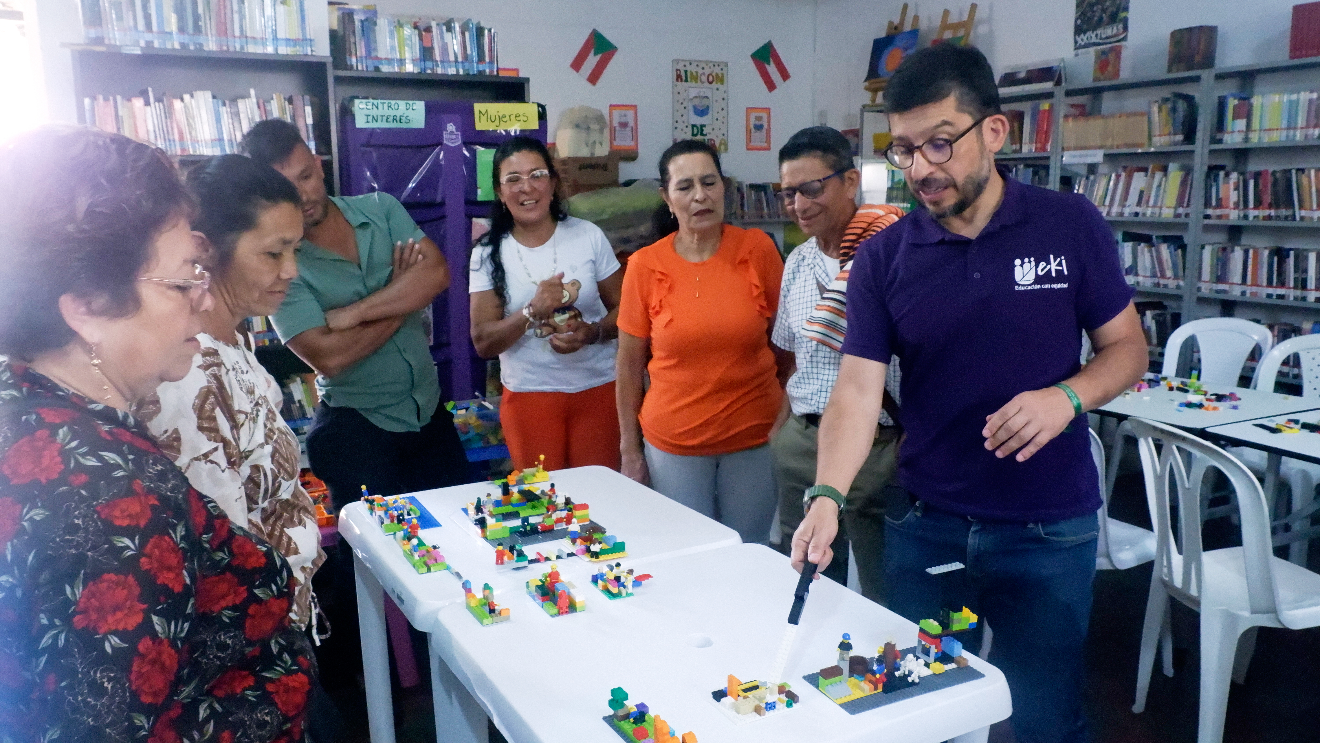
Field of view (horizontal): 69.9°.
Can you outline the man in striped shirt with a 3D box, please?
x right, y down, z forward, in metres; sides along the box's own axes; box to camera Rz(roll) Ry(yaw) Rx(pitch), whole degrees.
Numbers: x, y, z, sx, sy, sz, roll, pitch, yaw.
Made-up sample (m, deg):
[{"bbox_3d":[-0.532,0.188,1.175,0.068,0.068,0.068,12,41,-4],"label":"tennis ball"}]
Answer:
[{"bbox_3d":[0.476,0.192,2.462,0.460,1.620,0.310,5,12,26],"label":"man in striped shirt"}]

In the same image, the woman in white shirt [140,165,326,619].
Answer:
[{"bbox_3d":[-0.778,0.384,1.783,0.380,1.530,0.440,2,11,14],"label":"woman in white shirt"}]

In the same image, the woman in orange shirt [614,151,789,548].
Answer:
[{"bbox_3d":[0.123,0.172,2.640,0.480,1.600,0.310,0,11,4],"label":"woman in orange shirt"}]

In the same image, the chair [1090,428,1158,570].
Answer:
[{"bbox_3d":[1.256,0.489,2.878,0.510,0.860,0.440,-6,12,-27],"label":"chair"}]

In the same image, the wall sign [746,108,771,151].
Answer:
[{"bbox_3d":[0.814,-2.000,7.815,0.250,0.350,0.012,-6,12,-27],"label":"wall sign"}]

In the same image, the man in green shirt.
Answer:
[{"bbox_3d":[-0.790,0.170,2.577,0.560,1.650,0.380,-3,11,-11],"label":"man in green shirt"}]

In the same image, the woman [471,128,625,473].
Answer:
[{"bbox_3d":[-0.329,0.134,2.815,0.450,1.620,0.340,-2,11,-8],"label":"woman"}]

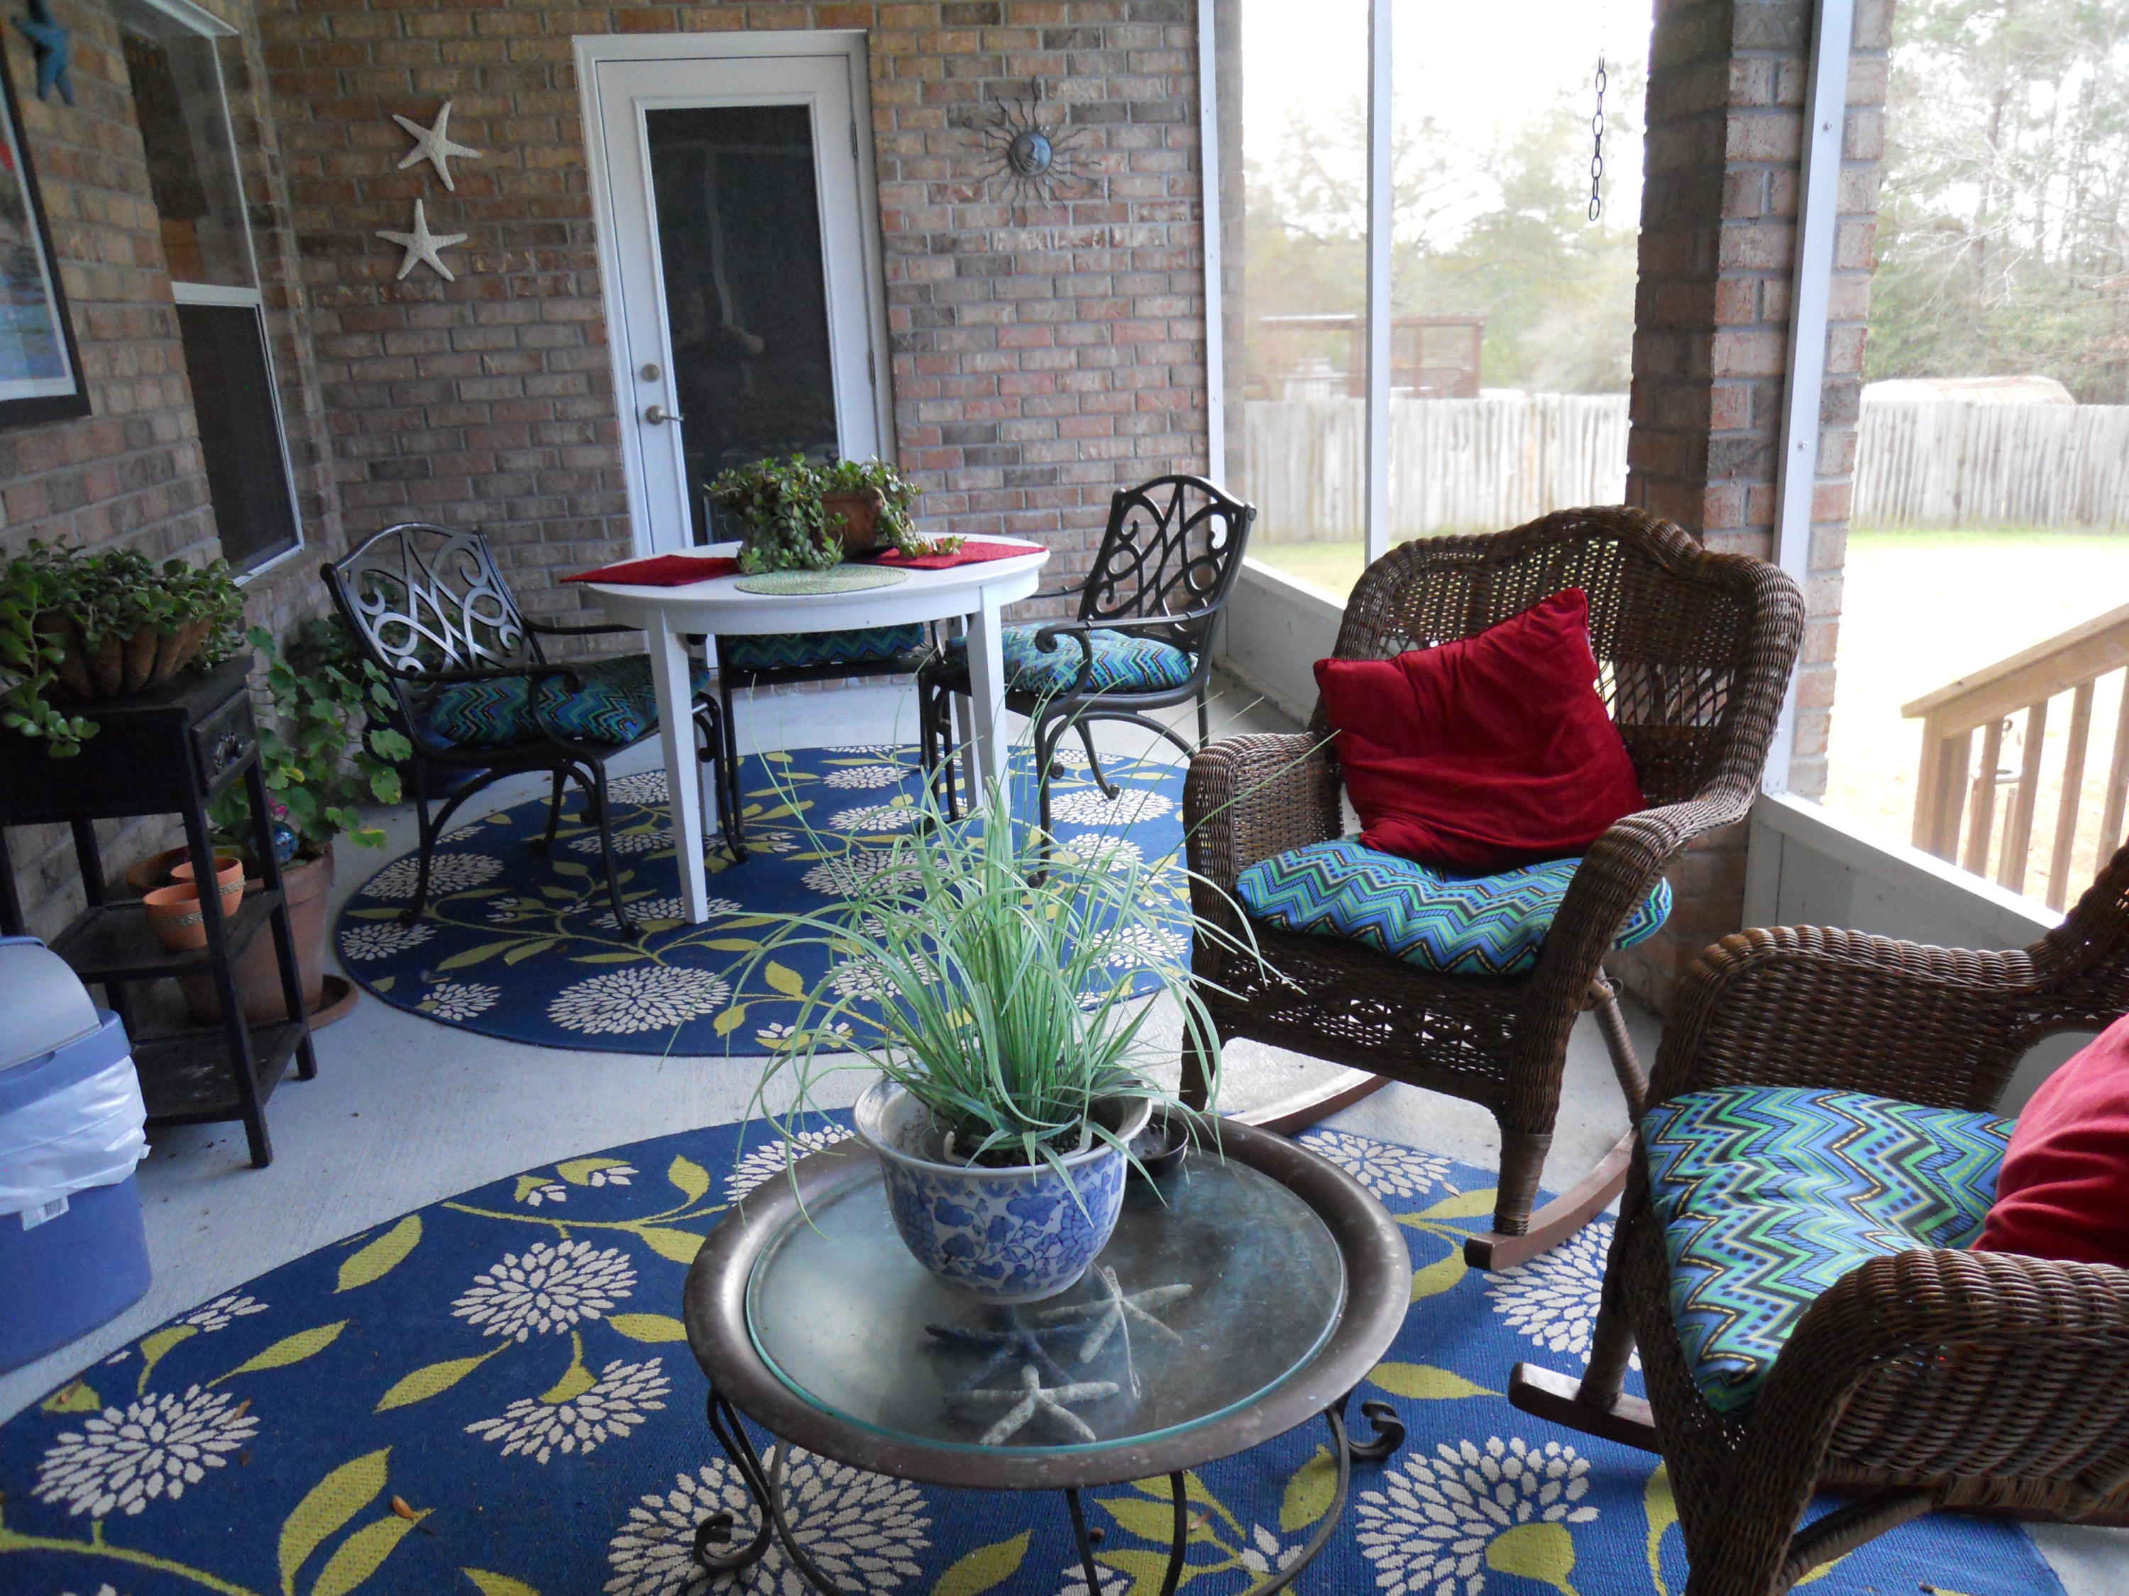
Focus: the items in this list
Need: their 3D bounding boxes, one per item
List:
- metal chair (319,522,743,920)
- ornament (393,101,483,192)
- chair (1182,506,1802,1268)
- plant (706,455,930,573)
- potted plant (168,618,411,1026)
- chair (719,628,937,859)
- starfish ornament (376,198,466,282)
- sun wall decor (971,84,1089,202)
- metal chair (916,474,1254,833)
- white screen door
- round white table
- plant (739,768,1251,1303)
[{"bbox_3d":[-1.194,-0.201,3.984,0.670,0.870,0.600,1,16,15],"label":"metal chair"},{"bbox_3d":[-2.014,-2.098,5.542,0.268,0.270,0.040,-5,16,-8],"label":"ornament"},{"bbox_3d":[0.617,0.073,2.542,0.710,0.930,0.800,12,21,42],"label":"chair"},{"bbox_3d":[-0.580,-0.692,4.080,0.530,0.245,0.420,-5,16,-8],"label":"plant"},{"bbox_3d":[-1.570,0.033,3.431,0.540,0.750,0.520,-5,16,-8],"label":"potted plant"},{"bbox_3d":[-0.645,-0.406,4.632,0.600,0.870,0.670,-6,16,-11],"label":"chair"},{"bbox_3d":[-2.090,-1.813,5.604,0.284,0.260,0.040,-5,16,-8],"label":"starfish ornament"},{"bbox_3d":[-0.110,-2.188,5.834,0.450,0.450,0.050,-5,16,-8],"label":"sun wall decor"},{"bbox_3d":[0.033,-0.321,4.200,0.670,0.870,0.600,-11,17,-28],"label":"metal chair"},{"bbox_3d":[-1.063,-1.463,5.911,0.950,2.150,0.100,-5,16,-8],"label":"white screen door"},{"bbox_3d":[-0.544,-0.192,4.098,1.085,0.730,1.085,-3,15,1],"label":"round white table"},{"bbox_3d":[-0.056,0.192,1.541,0.470,0.470,0.450,-5,16,-8],"label":"plant"}]

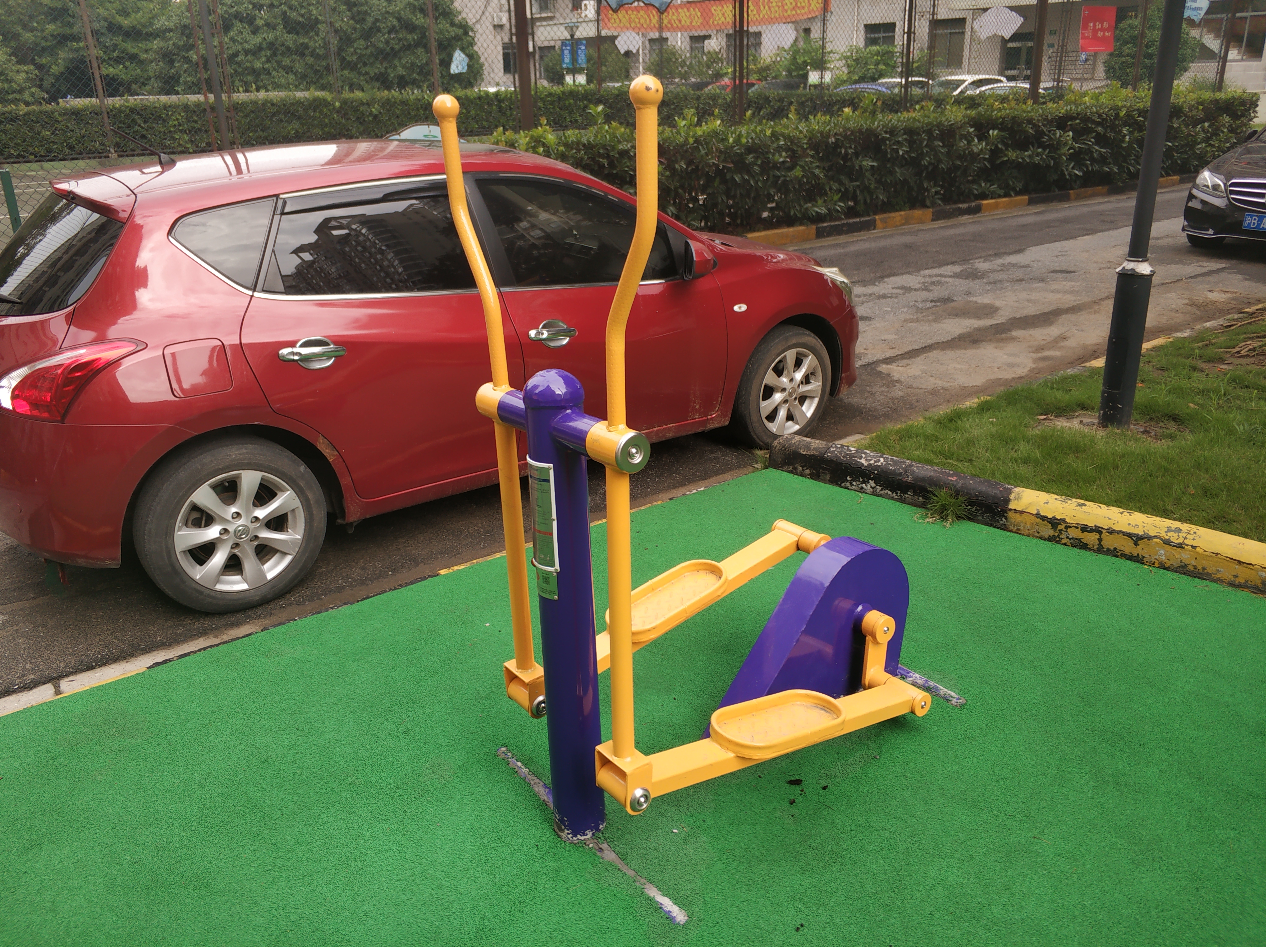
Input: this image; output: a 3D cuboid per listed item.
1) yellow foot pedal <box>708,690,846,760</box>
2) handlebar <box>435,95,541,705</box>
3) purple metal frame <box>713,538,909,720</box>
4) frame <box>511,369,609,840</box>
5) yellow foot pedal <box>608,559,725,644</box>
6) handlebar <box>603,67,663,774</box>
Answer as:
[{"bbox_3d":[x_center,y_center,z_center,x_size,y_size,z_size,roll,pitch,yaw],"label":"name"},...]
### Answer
[{"bbox_3d":[0.333,0.574,2.274,0.352,0.042,0.162,-4,16,-38],"label":"yellow foot pedal"},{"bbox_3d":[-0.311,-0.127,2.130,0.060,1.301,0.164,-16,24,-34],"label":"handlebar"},{"bbox_3d":[0.464,0.417,2.575,0.685,0.437,0.107,-16,24,-34],"label":"purple metal frame"},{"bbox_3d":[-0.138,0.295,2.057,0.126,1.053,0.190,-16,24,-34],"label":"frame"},{"bbox_3d":[0.090,0.323,2.527,0.345,0.042,0.157,-27,30,-30],"label":"yellow foot pedal"},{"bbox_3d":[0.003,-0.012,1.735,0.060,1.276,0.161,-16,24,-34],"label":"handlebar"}]

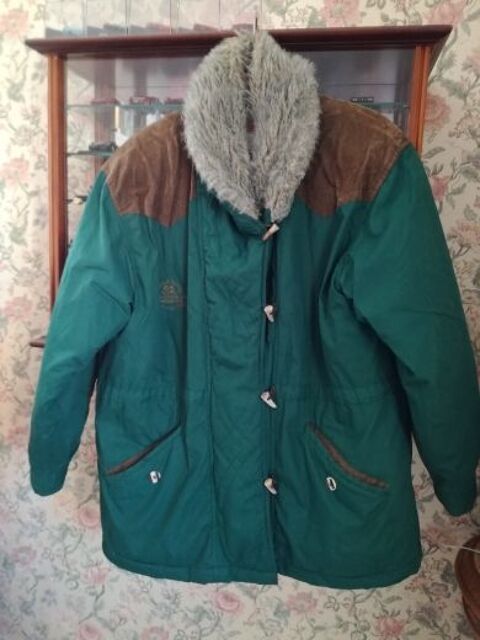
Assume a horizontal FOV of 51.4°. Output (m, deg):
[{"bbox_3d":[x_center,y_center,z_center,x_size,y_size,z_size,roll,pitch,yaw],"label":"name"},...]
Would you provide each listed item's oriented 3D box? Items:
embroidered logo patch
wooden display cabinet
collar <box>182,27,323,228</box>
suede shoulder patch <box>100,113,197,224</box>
[{"bbox_3d":[-0.130,-0.048,0.944,0.052,0.053,0.008,5,9,11],"label":"embroidered logo patch"},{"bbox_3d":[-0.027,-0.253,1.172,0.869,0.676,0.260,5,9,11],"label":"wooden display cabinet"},{"bbox_3d":[0.016,-0.334,0.882,0.246,0.315,0.160,5,9,11],"label":"collar"},{"bbox_3d":[-0.176,-0.288,0.955,0.180,0.205,0.090,5,9,11],"label":"suede shoulder patch"}]

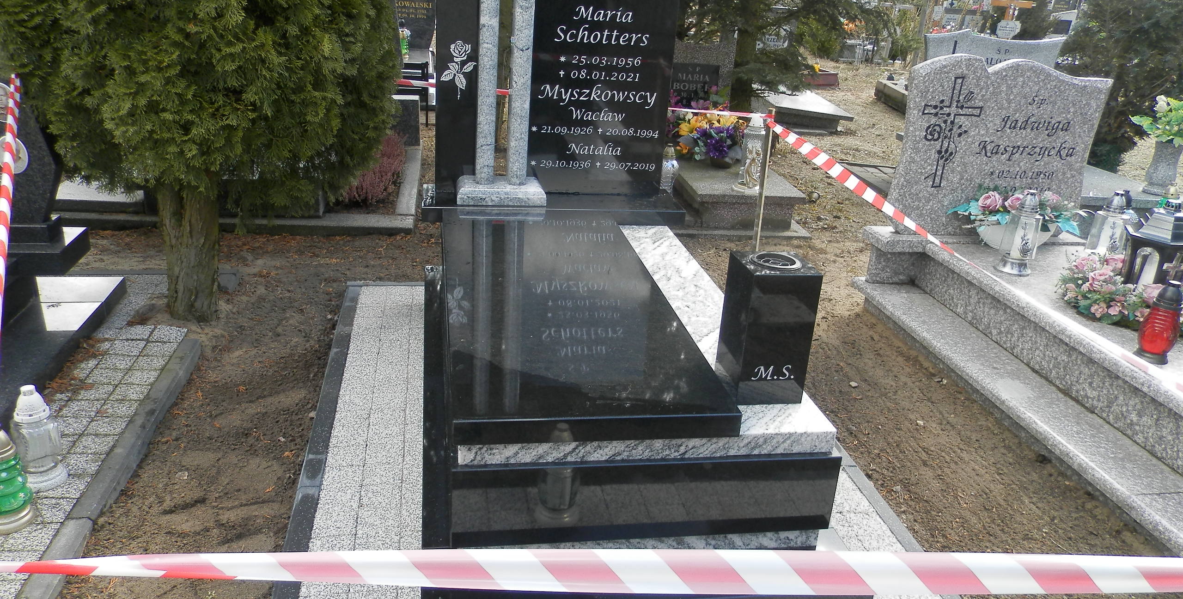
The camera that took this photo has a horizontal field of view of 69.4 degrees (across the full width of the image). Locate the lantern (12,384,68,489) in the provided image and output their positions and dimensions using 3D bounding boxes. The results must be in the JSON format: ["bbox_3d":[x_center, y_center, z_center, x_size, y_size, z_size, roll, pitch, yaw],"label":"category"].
[{"bbox_3d":[-1.377,0.353,2.126,0.125,0.230,0.125,0,23,-11],"label":"lantern"}]

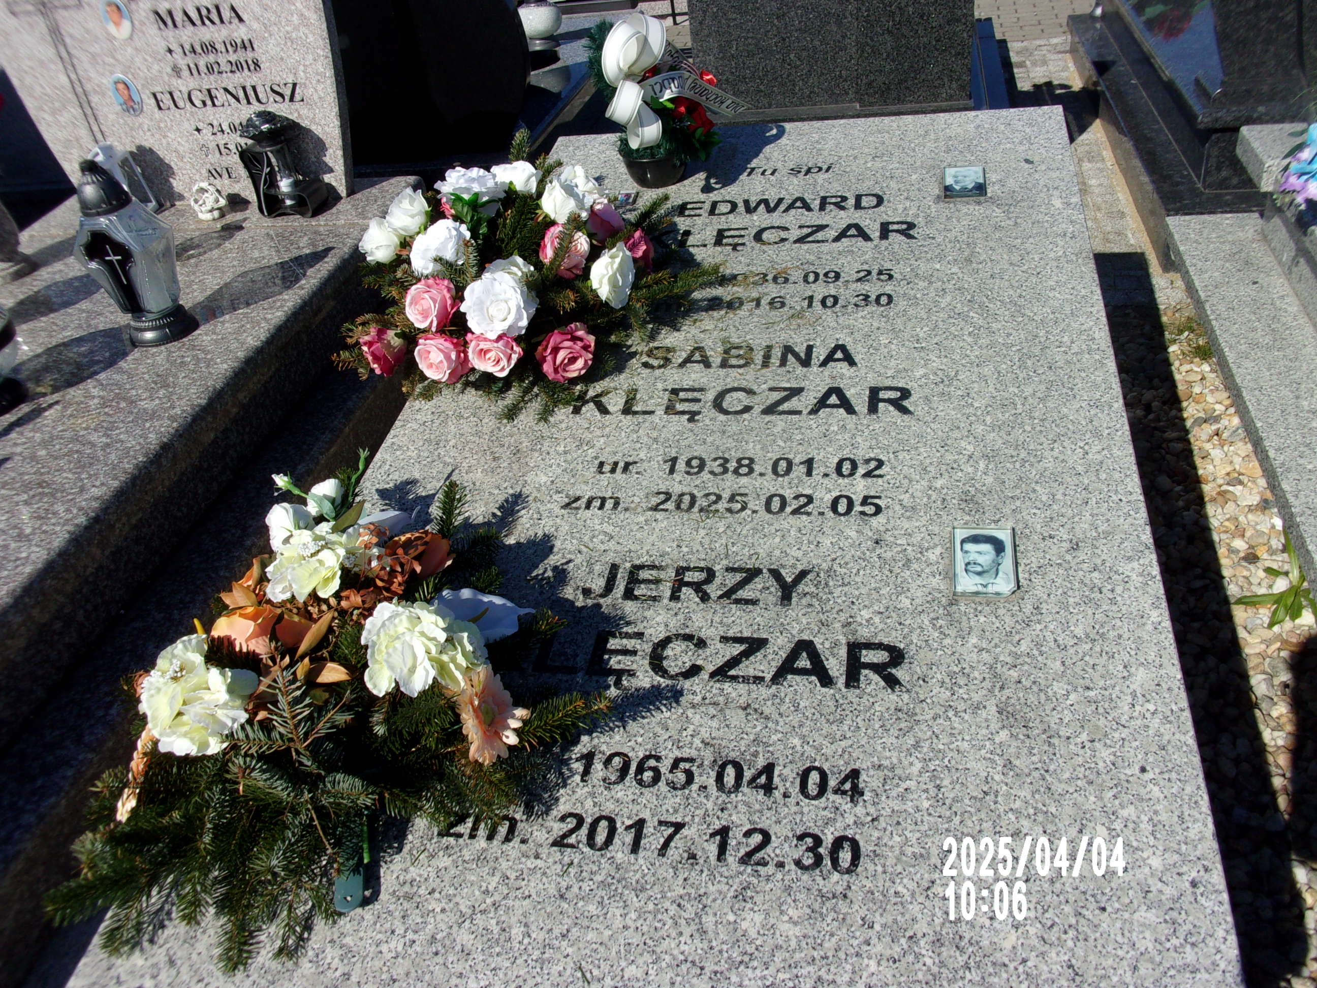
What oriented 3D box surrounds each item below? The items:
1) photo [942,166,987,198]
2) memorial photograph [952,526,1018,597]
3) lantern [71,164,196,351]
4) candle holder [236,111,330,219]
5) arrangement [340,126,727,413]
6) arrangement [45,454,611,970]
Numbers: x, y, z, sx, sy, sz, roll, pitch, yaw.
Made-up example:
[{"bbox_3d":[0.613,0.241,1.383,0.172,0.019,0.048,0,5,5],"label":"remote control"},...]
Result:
[{"bbox_3d":[0.501,-0.510,1.746,0.063,0.009,0.093,1,43,14],"label":"photo"},{"bbox_3d":[0.343,0.072,1.125,0.060,0.009,0.091,1,43,14],"label":"memorial photograph"},{"bbox_3d":[-0.810,-0.368,1.627,0.113,0.282,0.113,1,37,14],"label":"lantern"},{"bbox_3d":[-0.733,-0.640,2.072,0.123,0.185,0.096,4,37,18],"label":"candle holder"},{"bbox_3d":[-0.180,-0.359,1.593,0.508,0.180,0.551,1,43,14],"label":"arrangement"},{"bbox_3d":[-0.274,0.161,1.040,0.470,0.166,0.537,1,43,14],"label":"arrangement"}]

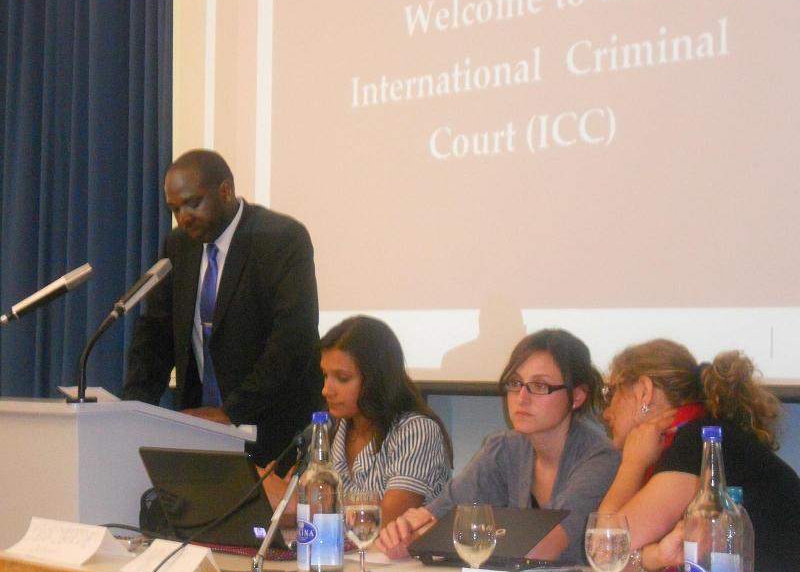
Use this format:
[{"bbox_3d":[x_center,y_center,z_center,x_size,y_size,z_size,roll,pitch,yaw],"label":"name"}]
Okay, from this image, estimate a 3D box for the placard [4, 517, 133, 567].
[{"bbox_3d":[-0.707,0.544,3.220,0.285,0.068,0.165,-2,-3,38],"label":"placard"}]

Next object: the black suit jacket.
[{"bbox_3d":[-0.487,0.145,4.120,0.560,0.760,0.420,-2,-3,33],"label":"black suit jacket"}]

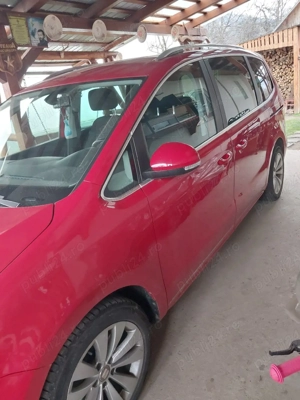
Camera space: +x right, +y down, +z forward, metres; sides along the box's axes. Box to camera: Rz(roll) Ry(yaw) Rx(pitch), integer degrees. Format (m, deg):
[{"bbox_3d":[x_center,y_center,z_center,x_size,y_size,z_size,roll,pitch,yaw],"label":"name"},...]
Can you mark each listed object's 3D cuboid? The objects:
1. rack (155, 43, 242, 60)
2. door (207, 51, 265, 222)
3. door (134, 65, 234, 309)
[{"bbox_3d":[0.466,-1.165,2.687,0.090,0.100,1.680,6,24,32],"label":"rack"},{"bbox_3d":[0.743,-0.542,2.809,0.260,1.190,0.930,6,24,32],"label":"door"},{"bbox_3d":[0.216,-0.179,2.034,0.260,1.200,1.120,6,24,32],"label":"door"}]

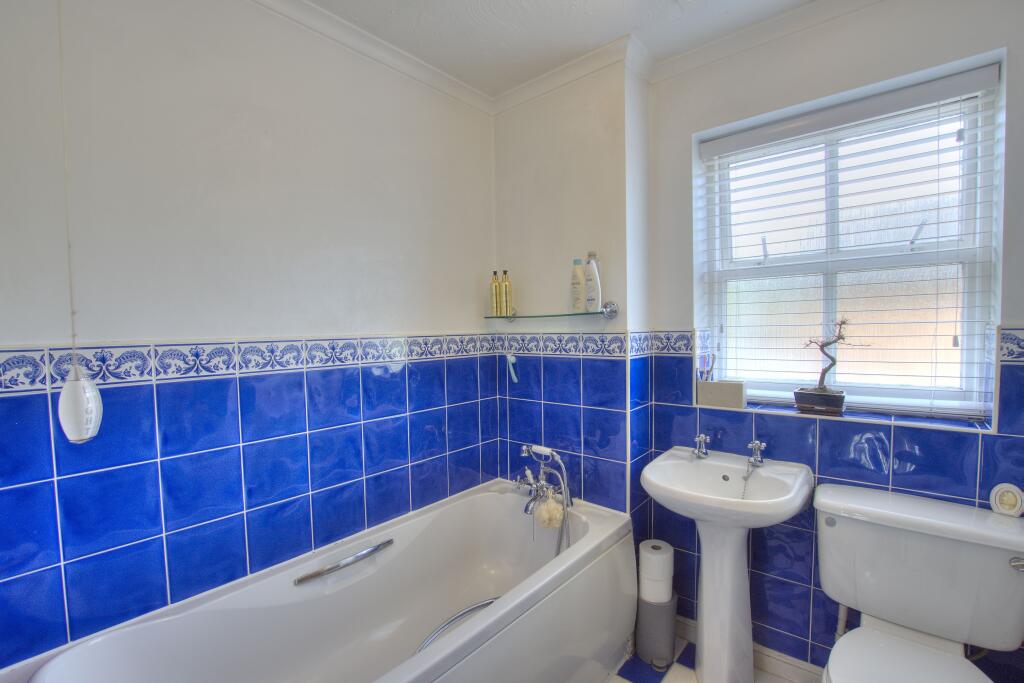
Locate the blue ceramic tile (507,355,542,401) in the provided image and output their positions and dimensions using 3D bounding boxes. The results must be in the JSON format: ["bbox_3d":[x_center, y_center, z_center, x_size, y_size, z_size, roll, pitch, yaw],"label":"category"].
[{"bbox_3d":[0.060,0.165,2.070,0.199,0.200,0.010,1,2,41],"label":"blue ceramic tile"}]

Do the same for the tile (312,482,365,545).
[{"bbox_3d":[-0.595,0.587,1.567,0.010,0.188,0.197,1,2,41],"label":"tile"}]

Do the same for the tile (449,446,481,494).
[{"bbox_3d":[-0.208,0.569,2.021,0.010,0.188,0.197,1,2,41],"label":"tile"}]

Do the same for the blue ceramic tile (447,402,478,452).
[{"bbox_3d":[-0.210,0.371,1.993,0.008,0.198,0.198,1,2,40],"label":"blue ceramic tile"}]

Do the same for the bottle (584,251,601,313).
[{"bbox_3d":[0.312,-0.230,1.757,0.070,0.231,0.042,1,3,40],"label":"bottle"}]

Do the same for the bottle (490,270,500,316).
[{"bbox_3d":[-0.075,-0.218,2.089,0.049,0.210,0.049,-1,2,0],"label":"bottle"}]

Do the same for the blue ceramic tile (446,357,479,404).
[{"bbox_3d":[-0.214,0.171,2.011,0.010,0.200,0.200,1,3,41],"label":"blue ceramic tile"}]

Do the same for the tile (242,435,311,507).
[{"bbox_3d":[-0.730,0.400,1.413,0.010,0.198,0.197,0,2,41],"label":"tile"}]

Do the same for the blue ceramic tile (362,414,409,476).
[{"bbox_3d":[-0.471,0.387,1.712,0.010,0.199,0.197,1,2,41],"label":"blue ceramic tile"}]

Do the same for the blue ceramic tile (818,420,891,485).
[{"bbox_3d":[1.110,0.357,1.478,0.198,0.198,0.008,1,2,40],"label":"blue ceramic tile"}]

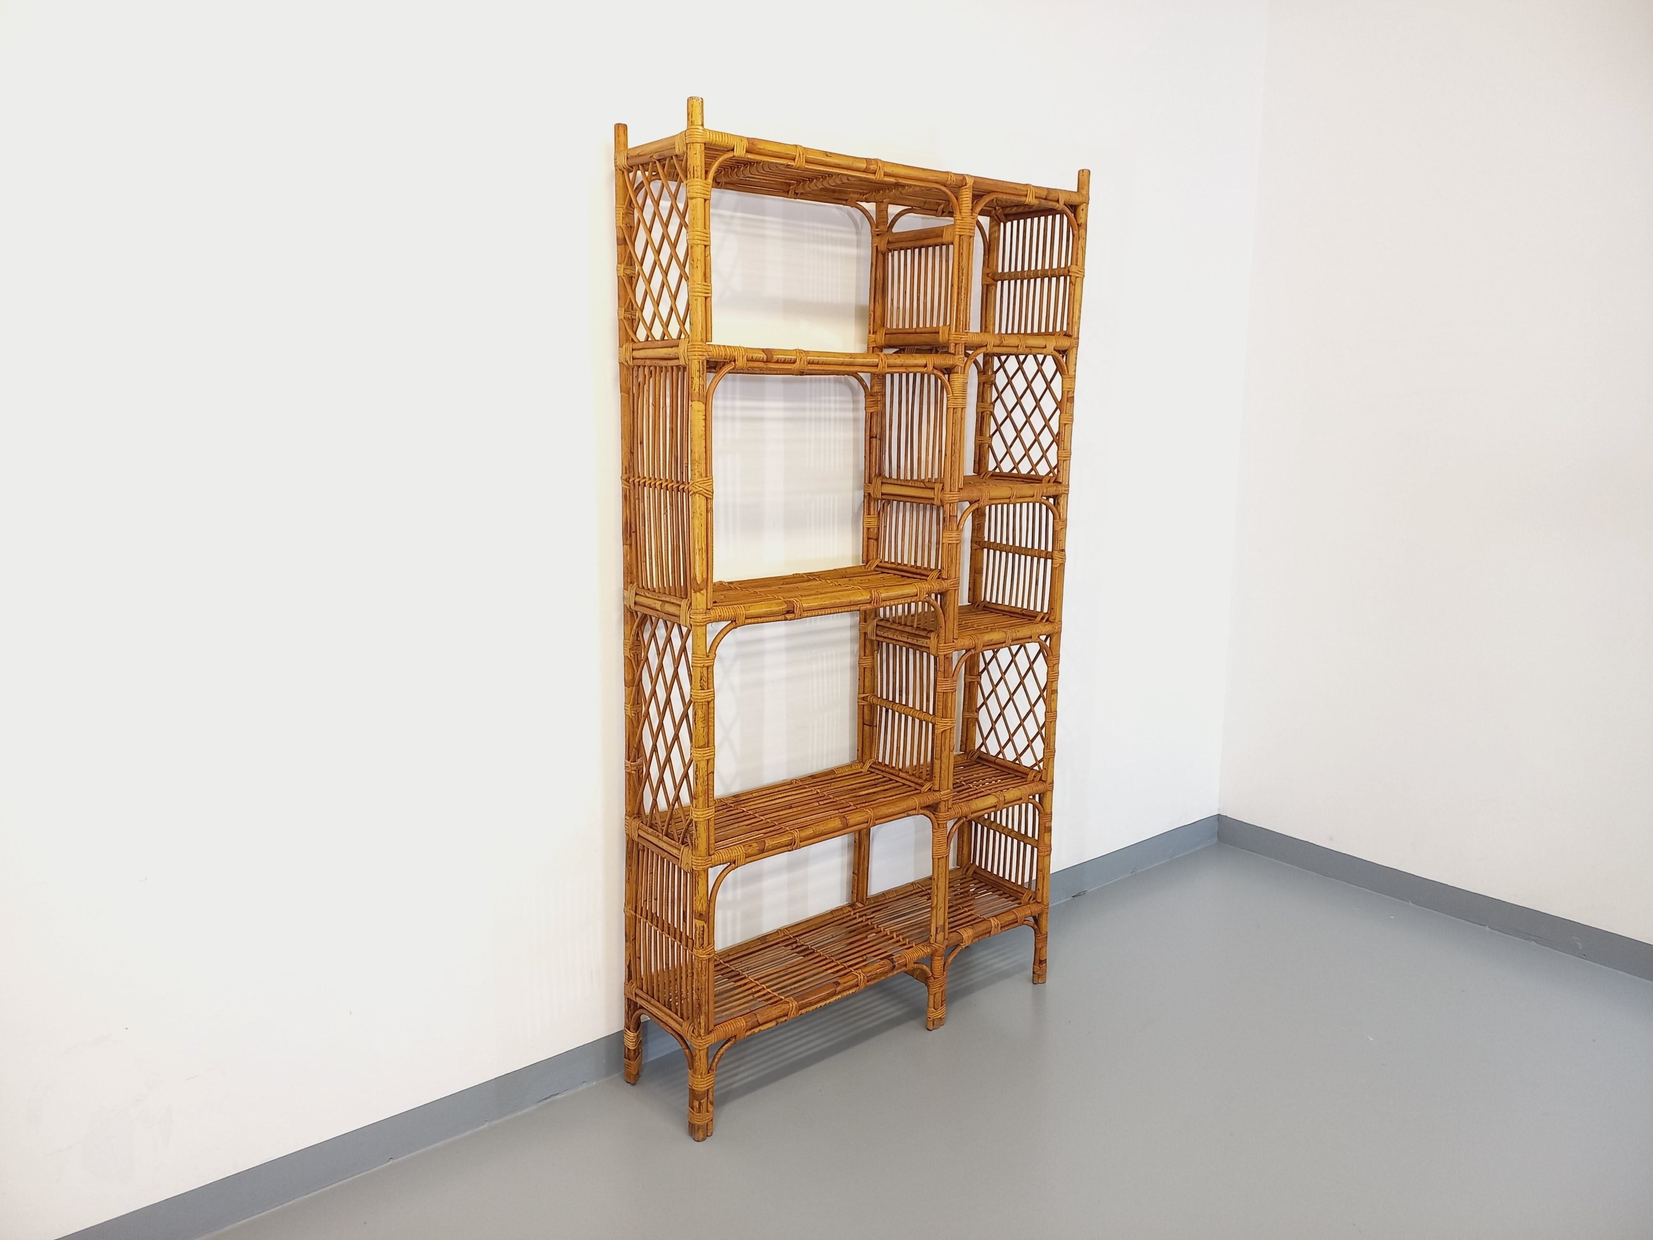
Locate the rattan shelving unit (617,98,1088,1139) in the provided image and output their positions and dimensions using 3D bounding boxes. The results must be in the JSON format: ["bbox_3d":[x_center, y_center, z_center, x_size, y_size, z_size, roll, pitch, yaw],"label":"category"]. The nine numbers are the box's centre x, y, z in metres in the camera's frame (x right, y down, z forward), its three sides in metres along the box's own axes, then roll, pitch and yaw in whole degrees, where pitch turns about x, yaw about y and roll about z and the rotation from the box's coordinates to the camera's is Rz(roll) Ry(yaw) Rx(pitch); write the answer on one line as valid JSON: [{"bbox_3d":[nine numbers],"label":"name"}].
[{"bbox_3d":[0.079,0.004,2.601,1.043,1.945,0.283,-8,15,-38],"label":"rattan shelving unit"}]

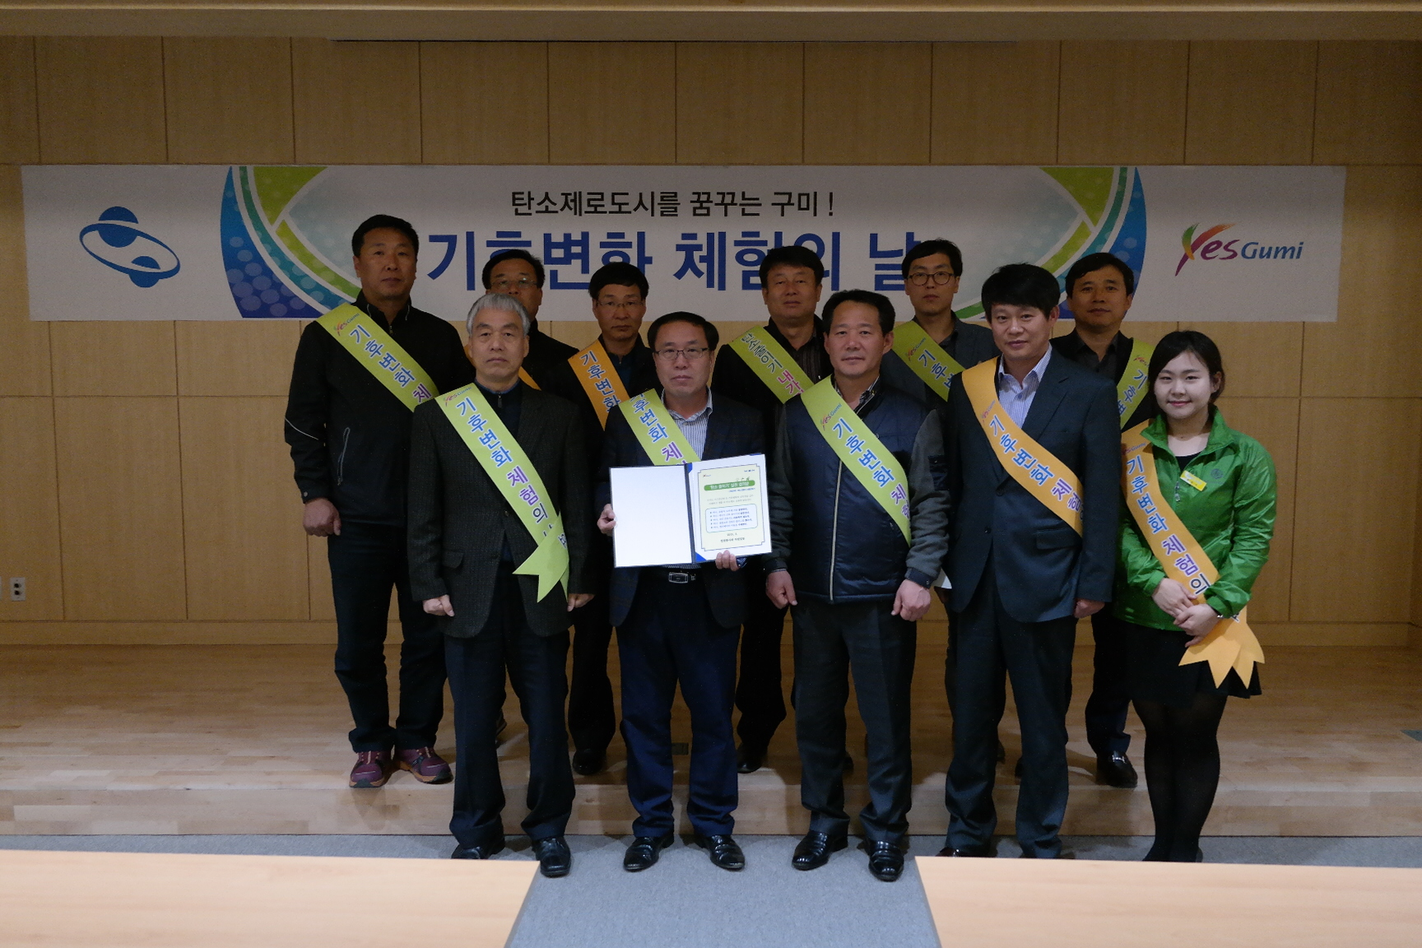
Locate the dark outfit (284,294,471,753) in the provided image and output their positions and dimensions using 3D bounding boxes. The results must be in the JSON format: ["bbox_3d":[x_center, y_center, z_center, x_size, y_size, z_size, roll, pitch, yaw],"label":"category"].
[{"bbox_3d":[-1.083,0.169,3.898,0.624,1.507,0.320,-1,6,-7],"label":"dark outfit"}]

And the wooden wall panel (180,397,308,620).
[{"bbox_3d":[-2.219,0.170,5.652,0.583,1.078,0.025,0,6,0],"label":"wooden wall panel"}]

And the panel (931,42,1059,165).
[{"bbox_3d":[1.293,-1.685,5.387,0.580,0.551,0.025,0,6,0],"label":"panel"}]

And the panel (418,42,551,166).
[{"bbox_3d":[-1.027,-1.687,5.388,0.580,0.551,0.025,0,6,0],"label":"panel"}]

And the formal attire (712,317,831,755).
[{"bbox_3d":[0.272,0.199,3.970,0.530,1.437,0.300,0,6,0],"label":"formal attire"}]

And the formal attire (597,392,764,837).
[{"bbox_3d":[-0.093,0.444,3.620,0.500,1.387,0.360,0,6,0],"label":"formal attire"}]

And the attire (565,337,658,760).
[{"bbox_3d":[-0.313,0.231,3.963,0.510,1.374,0.290,0,6,-2],"label":"attire"}]

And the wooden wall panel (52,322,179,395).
[{"bbox_3d":[-2.806,-0.900,5.548,0.583,1.072,0.025,0,6,0],"label":"wooden wall panel"}]

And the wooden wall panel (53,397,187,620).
[{"bbox_3d":[-2.826,0.171,5.693,0.592,1.084,0.030,0,6,0],"label":"wooden wall panel"}]

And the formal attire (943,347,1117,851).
[{"bbox_3d":[0.929,0.394,3.476,0.500,1.517,0.310,1,6,14],"label":"formal attire"}]

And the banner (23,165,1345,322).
[{"bbox_3d":[-0.126,-1.069,5.508,6.116,0.711,0.014,0,6,0],"label":"banner"}]

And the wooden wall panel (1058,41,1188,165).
[{"bbox_3d":[1.873,-1.684,5.386,0.580,0.551,0.025,0,6,0],"label":"wooden wall panel"}]

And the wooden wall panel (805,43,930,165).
[{"bbox_3d":[0.723,-1.704,5.466,0.583,0.551,0.025,0,6,0],"label":"wooden wall panel"}]

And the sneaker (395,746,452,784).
[{"bbox_3d":[-0.962,0.928,3.942,0.105,0.110,0.280,-4,7,-38],"label":"sneaker"}]

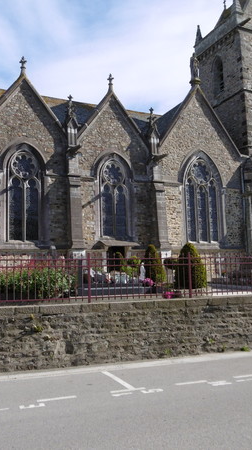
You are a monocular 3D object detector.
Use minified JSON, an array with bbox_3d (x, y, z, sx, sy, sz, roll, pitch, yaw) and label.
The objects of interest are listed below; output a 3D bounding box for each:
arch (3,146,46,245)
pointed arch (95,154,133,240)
[{"bbox_3d":[-4.853,-1.478,19.793,1.958,4.618,0.500,2,-7,-26],"label":"arch"},{"bbox_3d":[-0.646,-1.421,21.823,2.072,4.462,0.500,2,-7,-26],"label":"pointed arch"}]

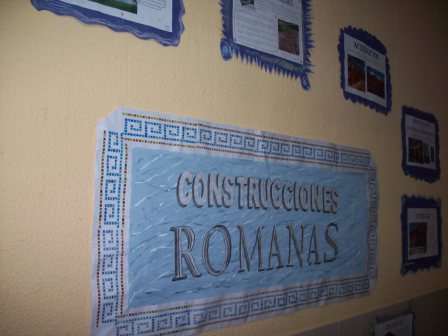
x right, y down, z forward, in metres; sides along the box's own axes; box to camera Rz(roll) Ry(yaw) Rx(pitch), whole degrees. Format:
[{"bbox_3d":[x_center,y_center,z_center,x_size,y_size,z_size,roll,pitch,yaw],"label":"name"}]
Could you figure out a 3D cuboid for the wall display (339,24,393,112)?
[{"bbox_3d":[0.531,-0.357,1.717,0.390,0.289,0.015,7,-8,-44],"label":"wall display"}]

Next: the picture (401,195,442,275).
[{"bbox_3d":[0.845,0.278,1.974,0.414,0.318,0.015,5,-6,-44],"label":"picture"}]

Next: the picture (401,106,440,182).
[{"bbox_3d":[0.867,-0.095,2.024,0.395,0.309,0.015,5,-7,-44],"label":"picture"}]

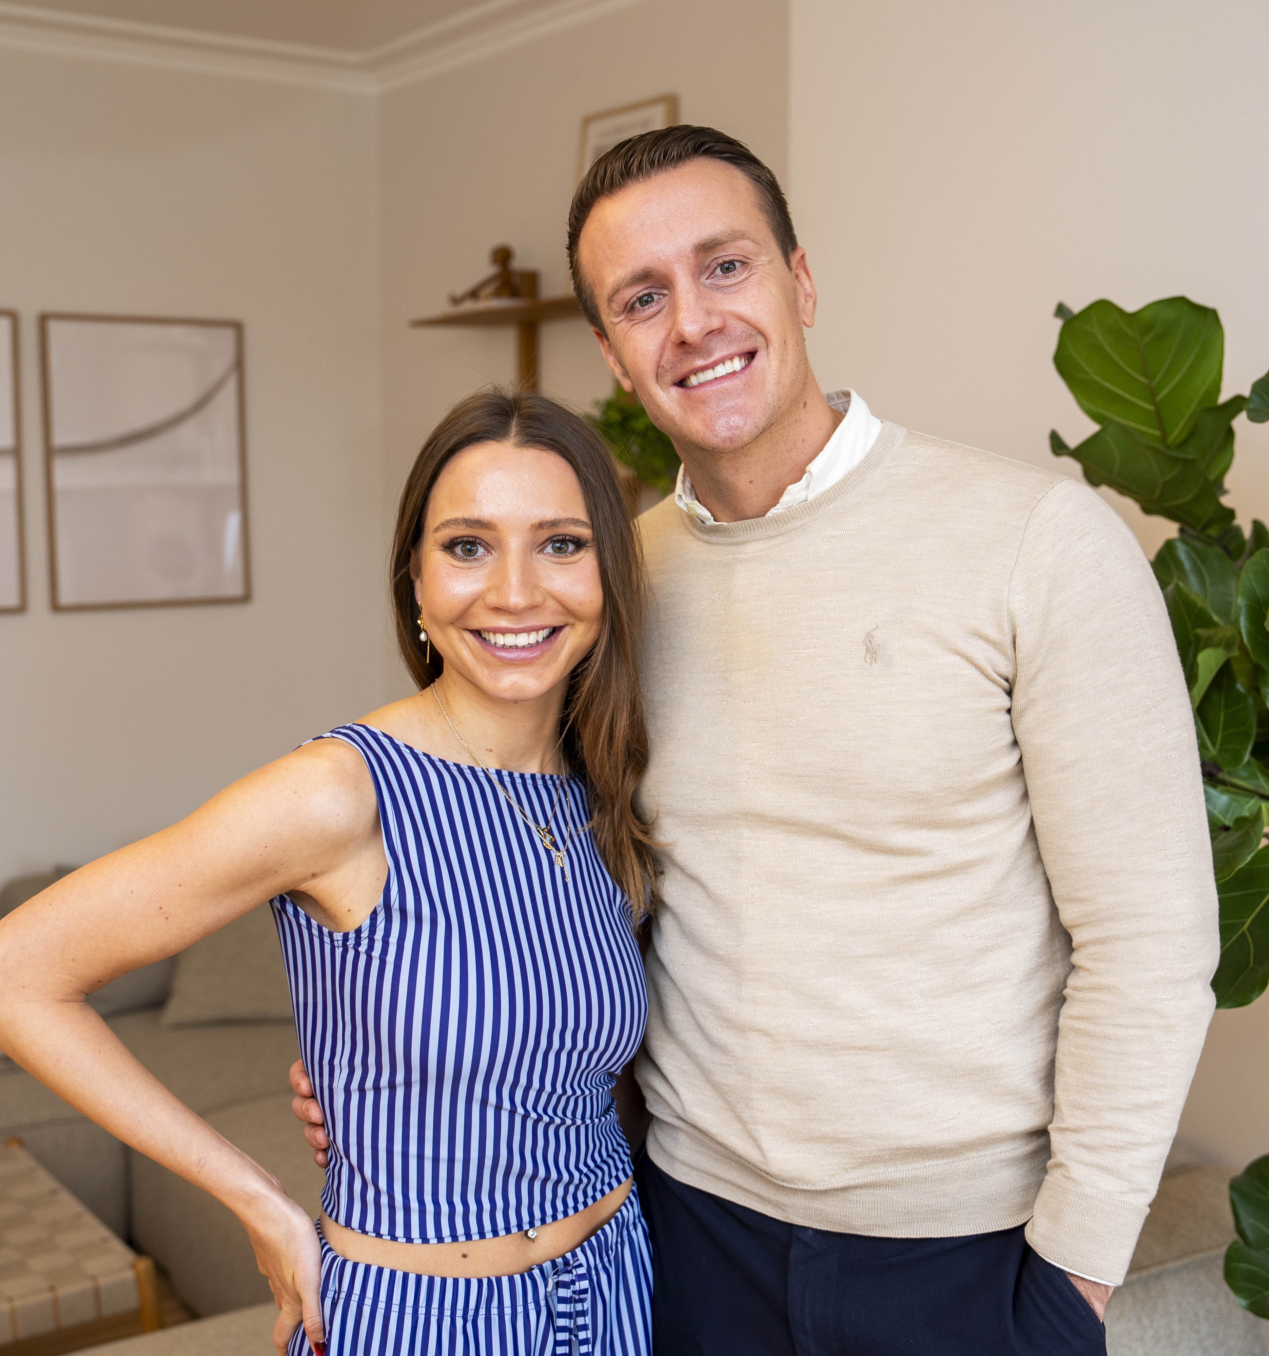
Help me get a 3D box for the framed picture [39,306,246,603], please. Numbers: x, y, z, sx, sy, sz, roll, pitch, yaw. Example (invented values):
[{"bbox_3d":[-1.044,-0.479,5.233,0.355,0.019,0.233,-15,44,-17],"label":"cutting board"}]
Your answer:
[{"bbox_3d":[-1.208,-0.533,4.636,0.513,0.710,0.025,-5,8,-36],"label":"framed picture"}]

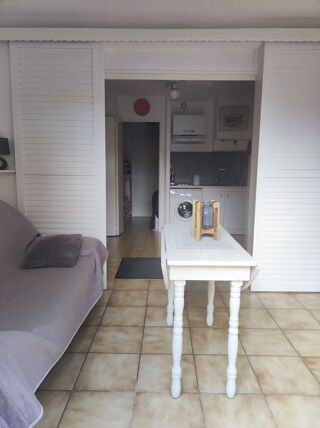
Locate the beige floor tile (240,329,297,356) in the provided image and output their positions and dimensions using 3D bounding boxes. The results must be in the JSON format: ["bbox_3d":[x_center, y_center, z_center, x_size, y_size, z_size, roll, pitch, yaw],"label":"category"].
[{"bbox_3d":[0.724,0.883,2.130,0.333,0.010,0.333,1,9,1],"label":"beige floor tile"}]

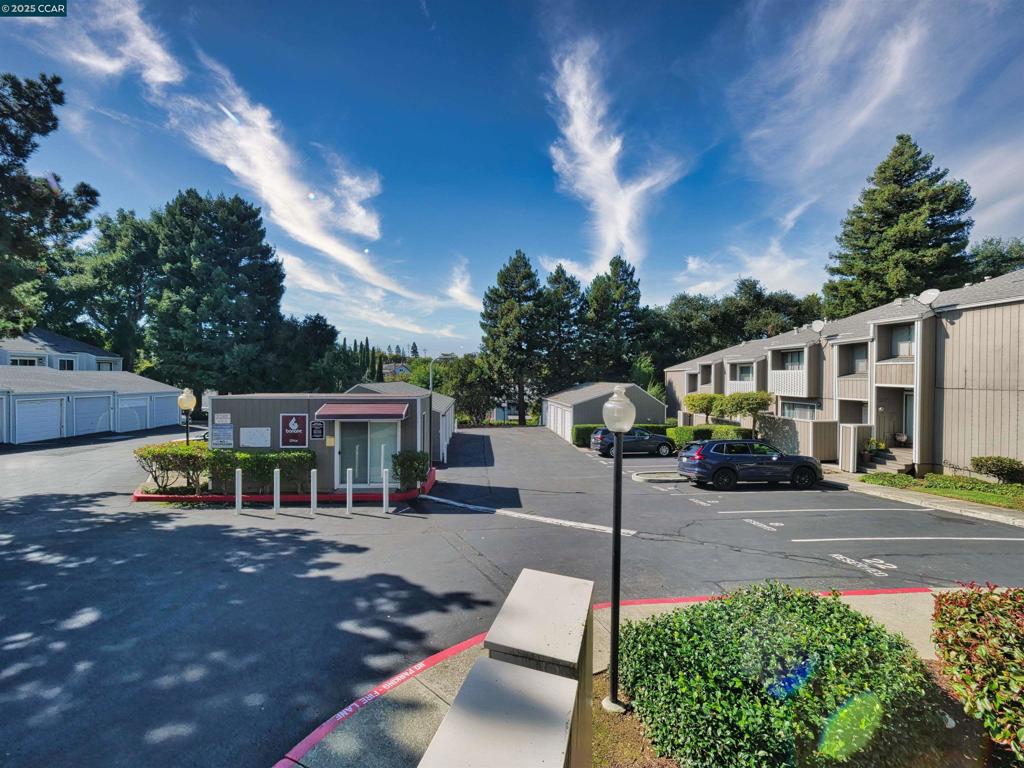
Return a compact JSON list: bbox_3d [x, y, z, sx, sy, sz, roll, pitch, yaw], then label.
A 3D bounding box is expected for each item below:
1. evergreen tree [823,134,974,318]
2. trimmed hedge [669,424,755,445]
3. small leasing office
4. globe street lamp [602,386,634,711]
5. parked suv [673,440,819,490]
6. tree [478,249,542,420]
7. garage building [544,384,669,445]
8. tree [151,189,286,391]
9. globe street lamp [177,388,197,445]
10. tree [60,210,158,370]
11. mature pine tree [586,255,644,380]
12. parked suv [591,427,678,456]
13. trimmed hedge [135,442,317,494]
[{"bbox_3d":[30.800,-8.200,33.000,9.000,23.500,9.000,0,1,-5],"label":"evergreen tree"},{"bbox_3d":[10.200,3.000,21.900,2.200,1.600,5.000,0,1,-5],"label":"trimmed hedge"},{"bbox_3d":[-5.800,1.730,13.450,5.950,2.750,3.300,0,1,-5],"label":"small leasing office"},{"bbox_3d":[1.025,1.630,4.100,0.330,3.200,0.330,0,1,-5],"label":"globe street lamp"},{"bbox_3d":[8.580,2.810,15.000,4.680,1.690,1.870,0,-3,-1],"label":"parked suv"},{"bbox_3d":[0.300,-4.600,41.000,6.800,17.400,6.800,0,1,-5],"label":"tree"},{"bbox_3d":[6.700,1.950,32.900,6.700,4.050,11.000,0,1,-5],"label":"garage building"},{"bbox_3d":[-28.200,-7.650,40.200,11.000,22.000,10.800,0,1,-5],"label":"tree"},{"bbox_3d":[-10.050,1.670,12.800,0.460,3.100,0.460,0,1,-5],"label":"globe street lamp"},{"bbox_3d":[-39.000,-6.840,41.000,9.000,20.200,9.000,0,1,-5],"label":"tree"},{"bbox_3d":[11.500,-5.000,46.000,6.400,18.800,6.400,0,1,-5],"label":"mature pine tree"},{"bbox_3d":[6.750,3.120,23.300,4.600,1.640,1.860,0,1,-5],"label":"parked suv"},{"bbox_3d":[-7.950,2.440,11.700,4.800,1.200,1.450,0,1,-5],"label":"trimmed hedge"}]

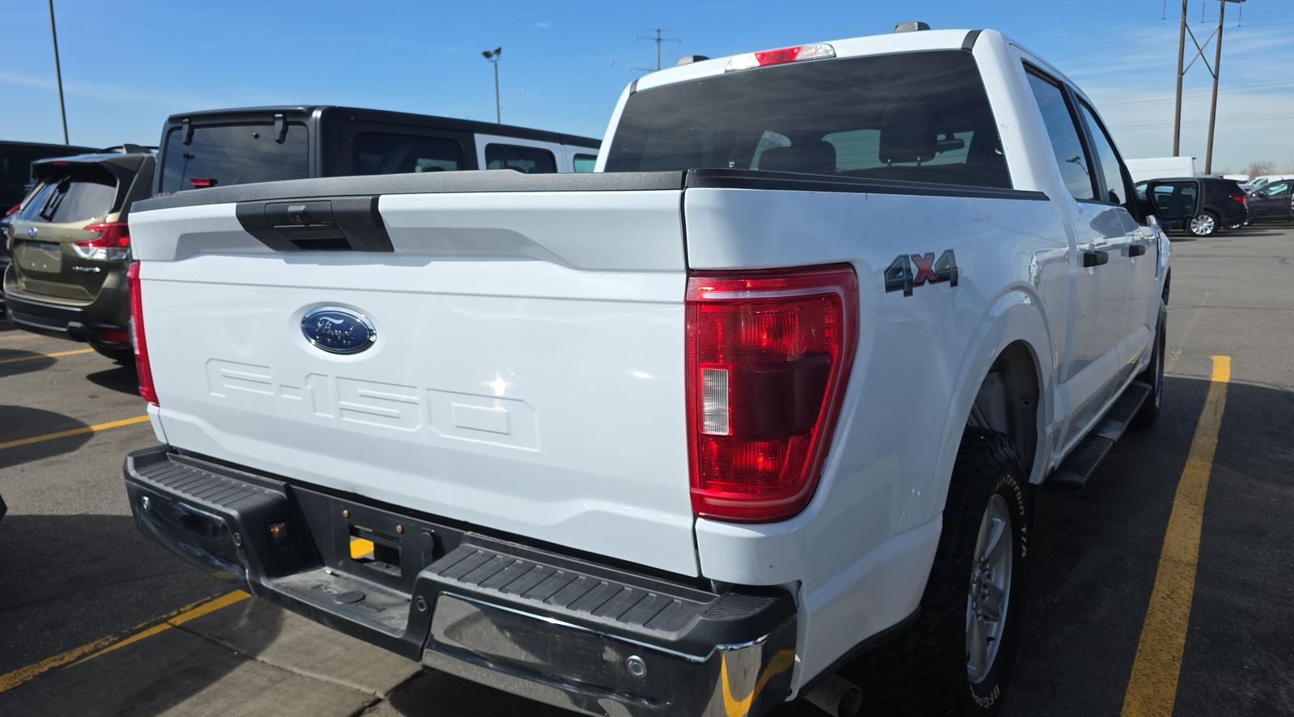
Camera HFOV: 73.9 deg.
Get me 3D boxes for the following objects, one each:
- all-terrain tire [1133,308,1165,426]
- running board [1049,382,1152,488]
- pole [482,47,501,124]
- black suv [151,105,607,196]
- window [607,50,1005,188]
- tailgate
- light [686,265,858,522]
[{"bbox_3d":[2.932,0.028,5.192,0.275,0.800,0.800,5,11,35],"label":"all-terrain tire"},{"bbox_3d":[2.007,0.323,3.774,0.170,0.080,2.000,5,10,35],"label":"running board"},{"bbox_3d":[-7.237,-10.378,41.882,1.000,9.100,0.700,-3,10,-9],"label":"pole"},{"bbox_3d":[-0.816,-0.630,6.188,1.880,1.860,4.750,5,12,34],"label":"black suv"},{"bbox_3d":[0.453,-0.798,3.103,1.640,0.510,0.090,5,-2,35],"label":"window"},{"bbox_3d":[-0.583,-0.035,1.741,1.650,0.632,0.120,5,10,35],"label":"tailgate"},{"bbox_3d":[0.188,0.046,1.260,0.190,0.390,0.200,5,10,35],"label":"light"}]

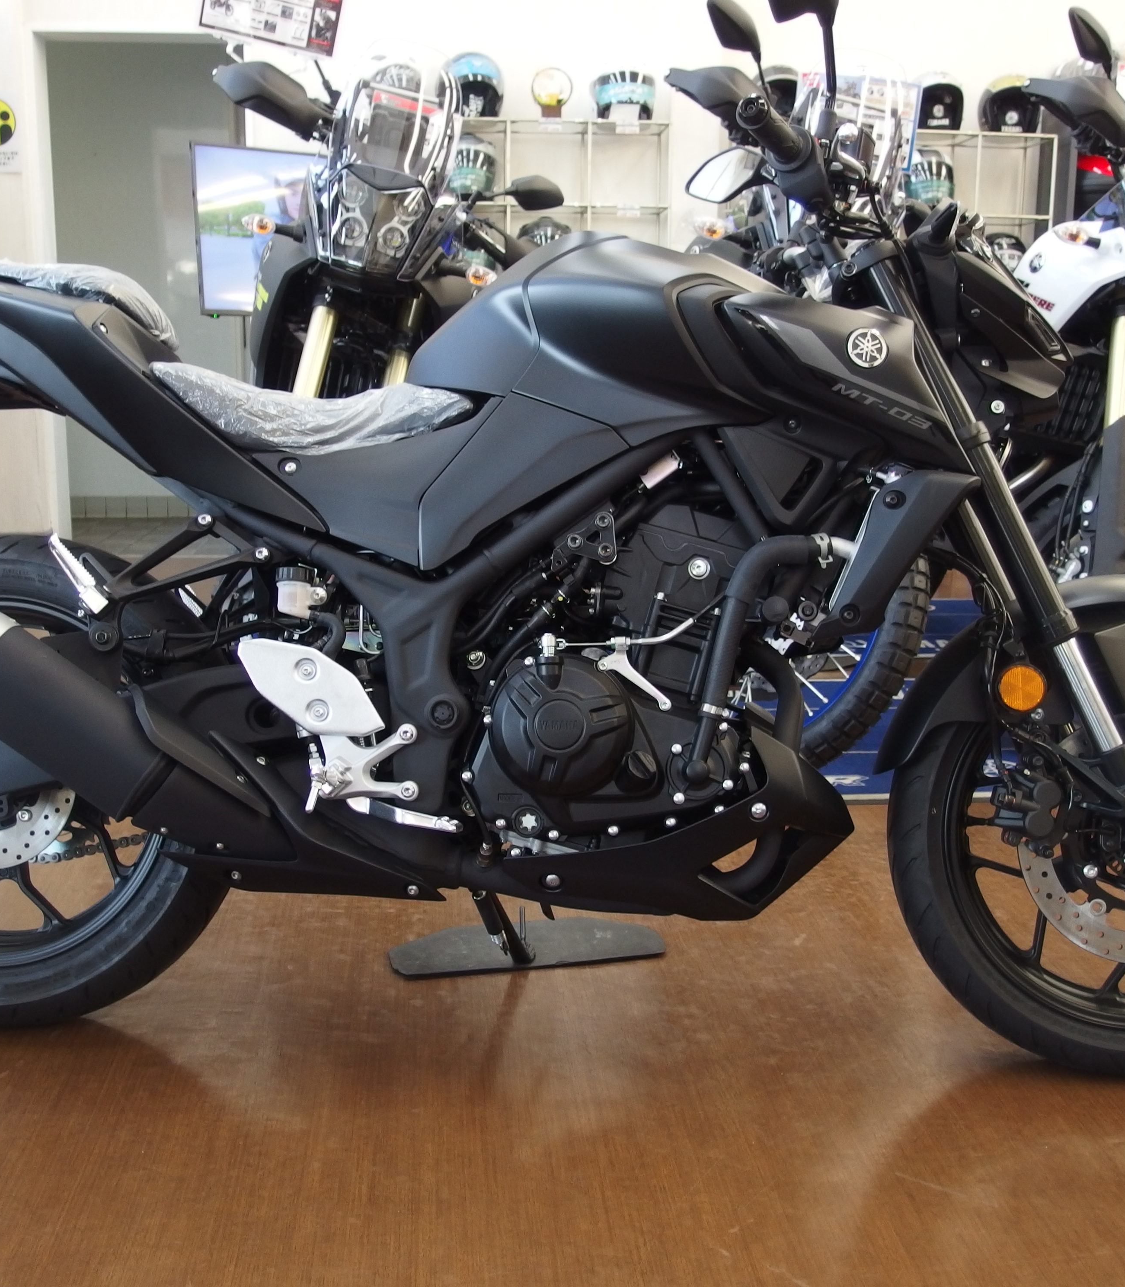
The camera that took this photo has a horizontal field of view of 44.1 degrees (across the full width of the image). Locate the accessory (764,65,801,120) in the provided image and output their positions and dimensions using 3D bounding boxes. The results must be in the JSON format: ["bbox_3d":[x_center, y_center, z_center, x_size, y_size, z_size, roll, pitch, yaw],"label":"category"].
[{"bbox_3d":[0.979,-2.390,6.050,0.250,0.260,0.320,-1,11,-8],"label":"accessory"}]

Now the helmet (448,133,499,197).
[{"bbox_3d":[-0.389,-2.019,5.880,0.255,0.270,0.330,0,11,-6],"label":"helmet"}]

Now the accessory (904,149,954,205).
[{"bbox_3d":[1.468,-1.869,5.600,0.260,0.260,0.330,1,11,0],"label":"accessory"}]

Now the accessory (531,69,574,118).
[{"bbox_3d":[-0.043,-2.347,5.920,0.175,0.215,0.090,0,11,-6],"label":"accessory"}]

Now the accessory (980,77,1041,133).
[{"bbox_3d":[1.816,-2.185,5.620,0.255,0.245,0.310,1,11,4],"label":"accessory"}]

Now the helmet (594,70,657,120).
[{"bbox_3d":[0.266,-2.353,5.920,0.265,0.265,0.330,0,11,-6],"label":"helmet"}]

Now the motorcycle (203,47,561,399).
[{"bbox_3d":[-0.485,-0.617,3.649,0.900,1.500,2.300,10,9,-9],"label":"motorcycle"}]

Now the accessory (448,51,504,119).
[{"bbox_3d":[-0.354,-2.152,5.350,0.255,0.245,0.310,-1,11,-6],"label":"accessory"}]

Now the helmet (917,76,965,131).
[{"bbox_3d":[1.658,-2.377,6.100,0.250,0.260,0.310,-1,11,-8],"label":"helmet"}]

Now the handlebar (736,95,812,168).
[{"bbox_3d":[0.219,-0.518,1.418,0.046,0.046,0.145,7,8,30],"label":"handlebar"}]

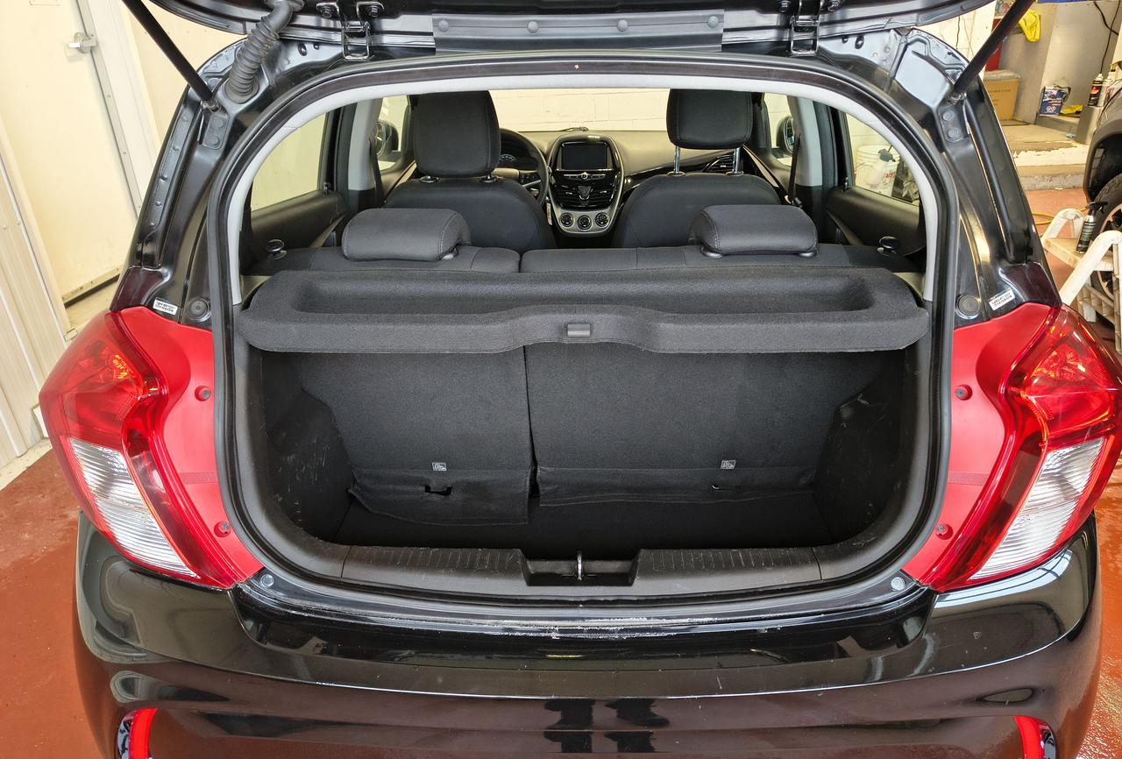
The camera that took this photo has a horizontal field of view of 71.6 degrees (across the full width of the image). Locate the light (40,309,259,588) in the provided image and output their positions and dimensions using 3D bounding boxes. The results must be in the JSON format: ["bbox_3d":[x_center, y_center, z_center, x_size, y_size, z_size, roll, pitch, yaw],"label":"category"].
[{"bbox_3d":[-0.576,0.073,1.161,0.270,0.370,0.280,0,27,2],"label":"light"}]

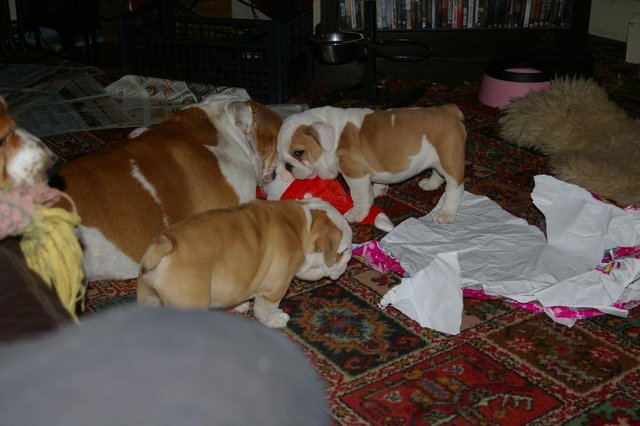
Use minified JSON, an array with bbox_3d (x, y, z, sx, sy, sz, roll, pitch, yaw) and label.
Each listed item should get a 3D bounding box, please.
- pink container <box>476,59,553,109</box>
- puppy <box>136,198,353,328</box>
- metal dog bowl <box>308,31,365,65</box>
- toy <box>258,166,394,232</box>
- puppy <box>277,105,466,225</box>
[{"bbox_3d":[0.547,-0.346,2.468,0.245,0.086,0.245,-2,24,0],"label":"pink container"},{"bbox_3d":[-0.118,0.072,1.445,0.360,0.190,0.160,-12,26,-21],"label":"puppy"},{"bbox_3d":[0.042,-0.427,2.427,0.146,0.064,0.146,-2,24,1],"label":"metal dog bowl"},{"bbox_3d":[0.004,-0.030,1.790,0.300,0.090,0.150,14,28,32],"label":"toy"},{"bbox_3d":[0.095,-0.102,1.803,0.365,0.206,0.165,-1,24,2],"label":"puppy"}]

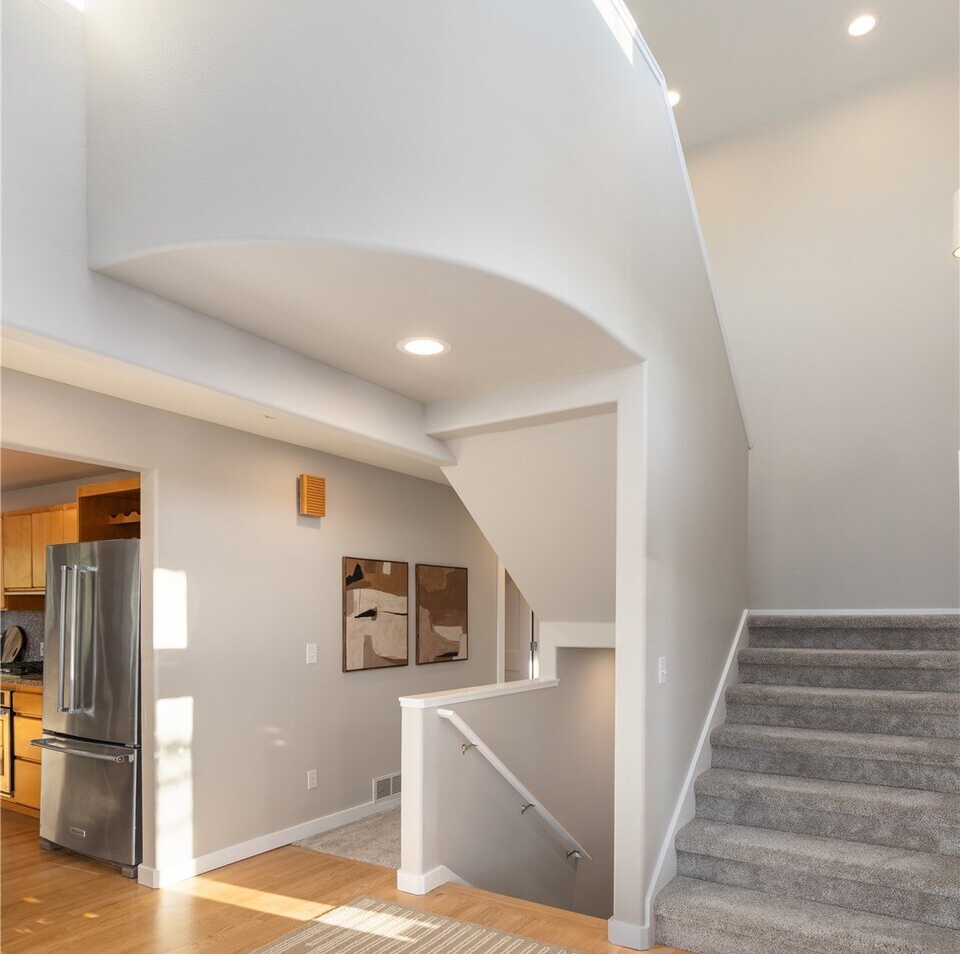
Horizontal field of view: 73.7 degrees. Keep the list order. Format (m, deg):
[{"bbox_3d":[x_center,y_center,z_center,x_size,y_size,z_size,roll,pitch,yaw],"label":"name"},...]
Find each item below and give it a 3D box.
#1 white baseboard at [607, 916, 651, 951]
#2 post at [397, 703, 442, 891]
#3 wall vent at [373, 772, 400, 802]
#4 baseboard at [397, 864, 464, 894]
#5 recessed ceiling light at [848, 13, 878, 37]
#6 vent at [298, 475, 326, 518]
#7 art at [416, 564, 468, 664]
[{"bbox_3d":[0.628,1.898,2.660,0.165,0.085,0.100,-5,-9,32],"label":"white baseboard"},{"bbox_3d":[-0.297,1.577,3.205,0.140,0.890,0.140,-5,-10,34],"label":"post"},{"bbox_3d":[-0.629,2.223,4.585,0.020,0.170,0.340,-6,-10,35],"label":"wall vent"},{"bbox_3d":[-0.244,2.027,3.289,0.145,0.090,0.330,-5,-10,34],"label":"baseboard"},{"bbox_3d":[2.361,-2.789,3.950,0.180,0.030,0.180,-5,-10,33],"label":"recessed ceiling light"},{"bbox_3d":[-1.044,0.116,3.999,0.065,0.250,0.165,-6,-10,35],"label":"vent"},{"bbox_3d":[-0.293,1.082,5.062,0.030,0.740,0.620,-6,-10,35],"label":"art"}]

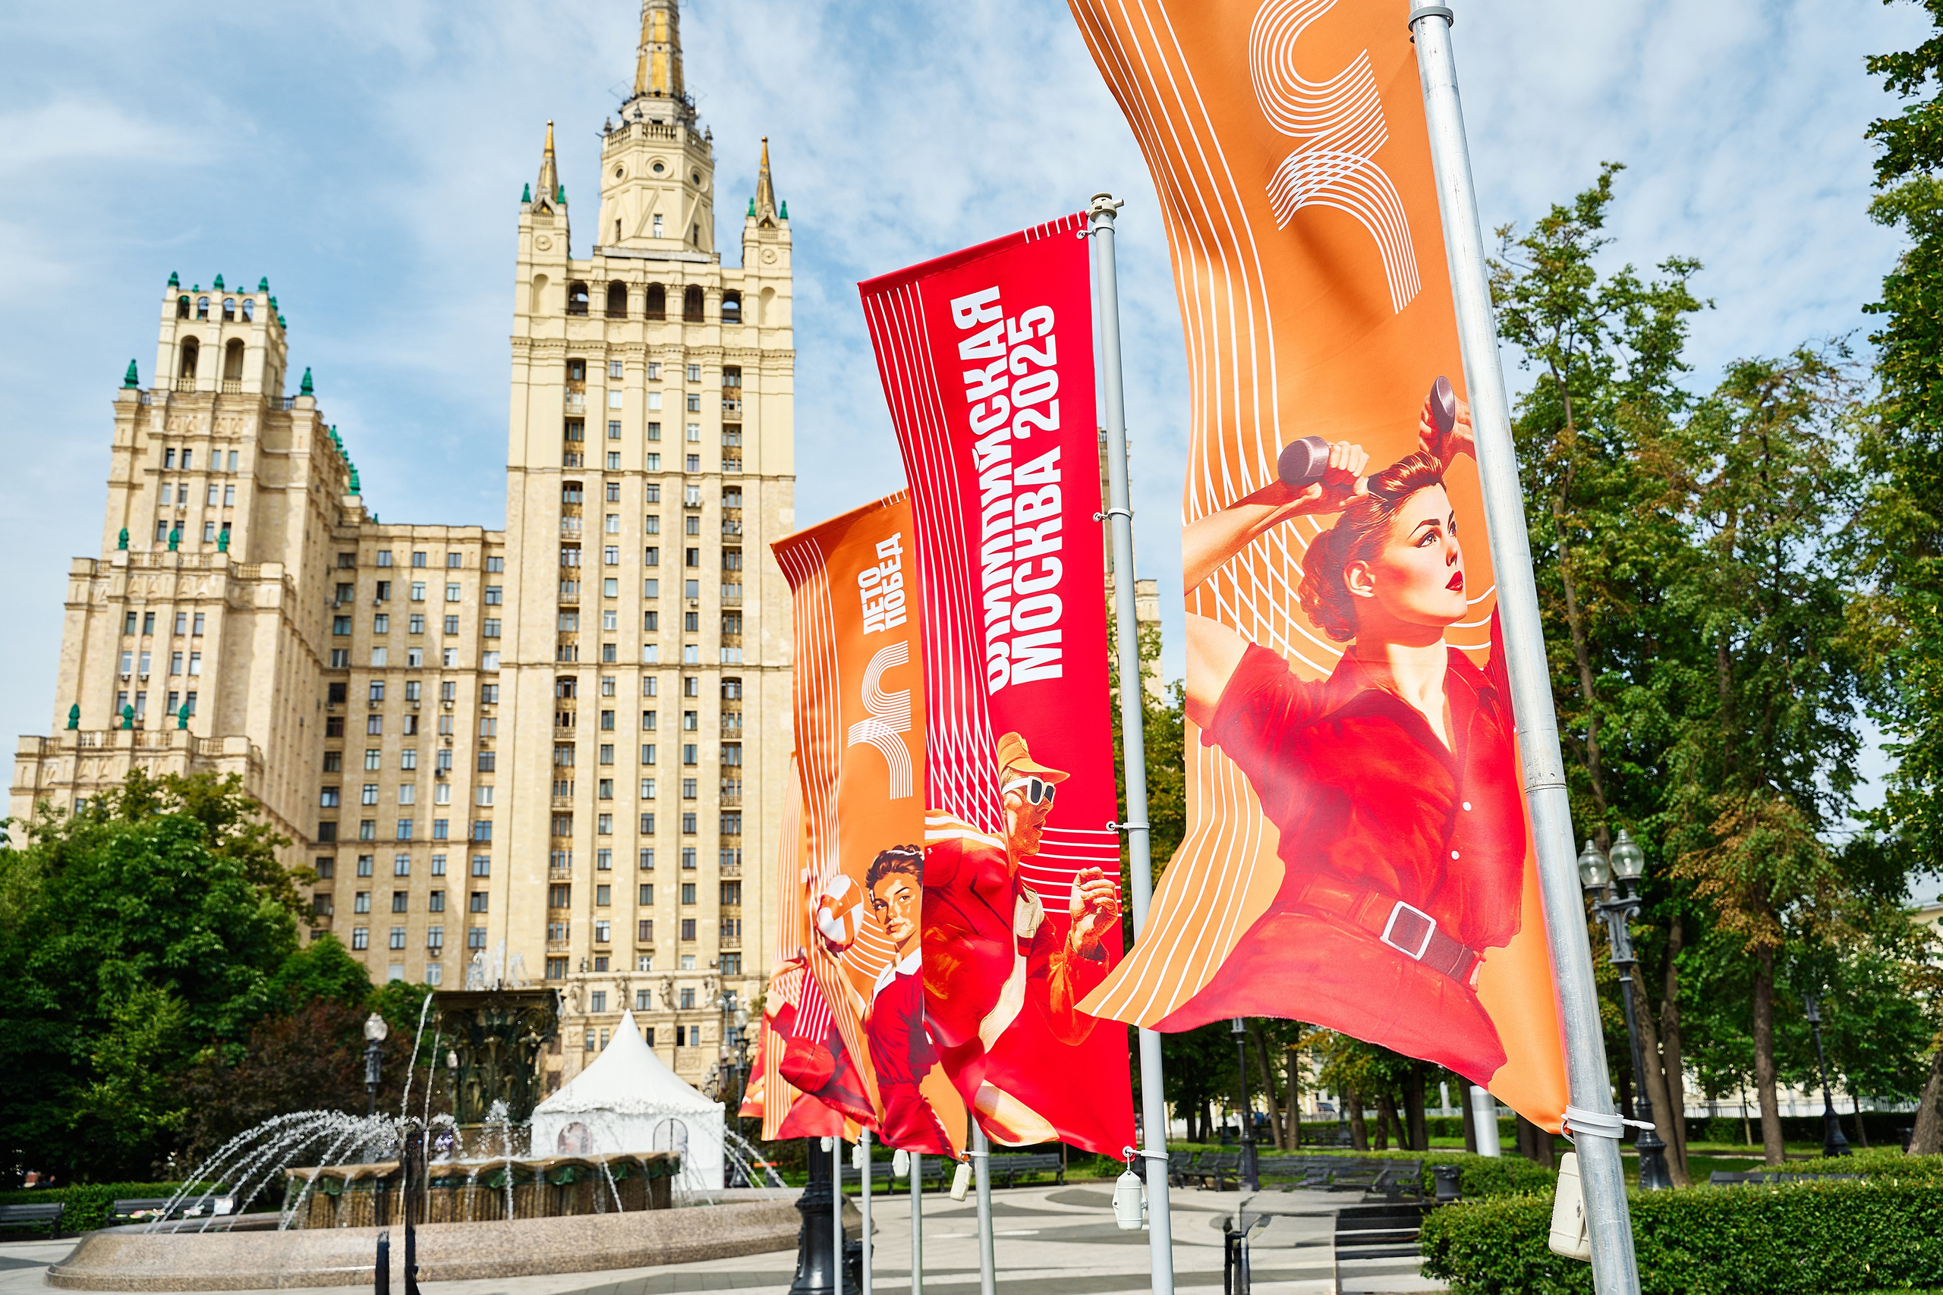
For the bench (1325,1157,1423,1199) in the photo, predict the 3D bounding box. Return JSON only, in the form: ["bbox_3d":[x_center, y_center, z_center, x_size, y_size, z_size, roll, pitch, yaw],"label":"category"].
[{"bbox_3d":[7.559,9.962,29.415,0.650,0.800,2.300,2,-17,-14],"label":"bench"}]

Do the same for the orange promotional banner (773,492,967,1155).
[{"bbox_3d":[-0.463,0.758,7.103,0.880,2.950,0.350,-10,-18,25],"label":"orange promotional banner"}]

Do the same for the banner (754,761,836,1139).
[{"bbox_3d":[-1.142,2.072,11.409,0.850,2.950,0.400,-16,-21,38],"label":"banner"}]

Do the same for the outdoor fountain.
[{"bbox_3d":[-7.881,7.690,25.922,12.500,4.200,12.500,3,-17,-16],"label":"outdoor fountain"}]

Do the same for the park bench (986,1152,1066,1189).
[{"bbox_3d":[1.084,13.257,39.585,2.400,0.800,0.650,4,-18,-19],"label":"park bench"}]

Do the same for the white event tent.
[{"bbox_3d":[-9.741,12.878,44.235,5.000,5.000,5.000,2,-17,-14],"label":"white event tent"}]

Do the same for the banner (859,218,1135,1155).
[{"bbox_3d":[0.011,0.063,4.927,0.860,2.950,0.320,-9,-18,21],"label":"banner"}]

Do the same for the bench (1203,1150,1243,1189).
[{"bbox_3d":[5.165,11.335,33.915,0.650,0.800,2.300,2,-17,-14],"label":"bench"}]

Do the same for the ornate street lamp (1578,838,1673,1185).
[{"bbox_3d":[8.794,5.075,21.044,0.550,5.200,1.100,7,-19,-27],"label":"ornate street lamp"}]

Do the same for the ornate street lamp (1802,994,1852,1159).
[{"bbox_3d":[21.652,10.414,40.030,0.600,5.100,0.950,7,-19,-27],"label":"ornate street lamp"}]

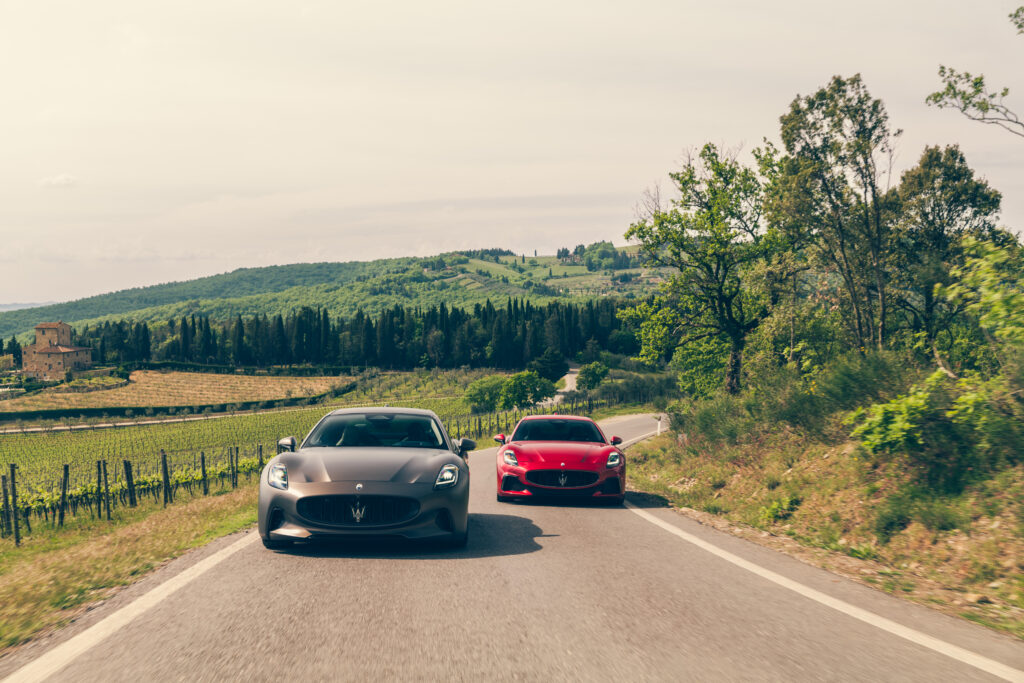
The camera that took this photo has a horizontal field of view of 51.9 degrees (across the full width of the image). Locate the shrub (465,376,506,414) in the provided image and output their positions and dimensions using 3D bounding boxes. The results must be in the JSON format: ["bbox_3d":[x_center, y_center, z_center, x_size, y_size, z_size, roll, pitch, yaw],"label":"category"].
[{"bbox_3d":[-3.005,5.846,115.000,4.300,4.300,4.300,0,1,0],"label":"shrub"}]

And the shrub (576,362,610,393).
[{"bbox_3d":[14.150,6.328,185.000,5.400,5.300,5.400,0,1,0],"label":"shrub"}]

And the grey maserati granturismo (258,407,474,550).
[{"bbox_3d":[-1.440,1.410,11.600,2.020,1.360,4.960,0,-4,-3],"label":"grey maserati granturismo"}]

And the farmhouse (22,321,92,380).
[{"bbox_3d":[-132.500,2.600,305.000,15.000,17.300,13.500,0,1,15],"label":"farmhouse"}]

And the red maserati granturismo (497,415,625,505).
[{"bbox_3d":[0.779,1.935,17.780,2.020,1.360,4.960,0,-4,1],"label":"red maserati granturismo"}]

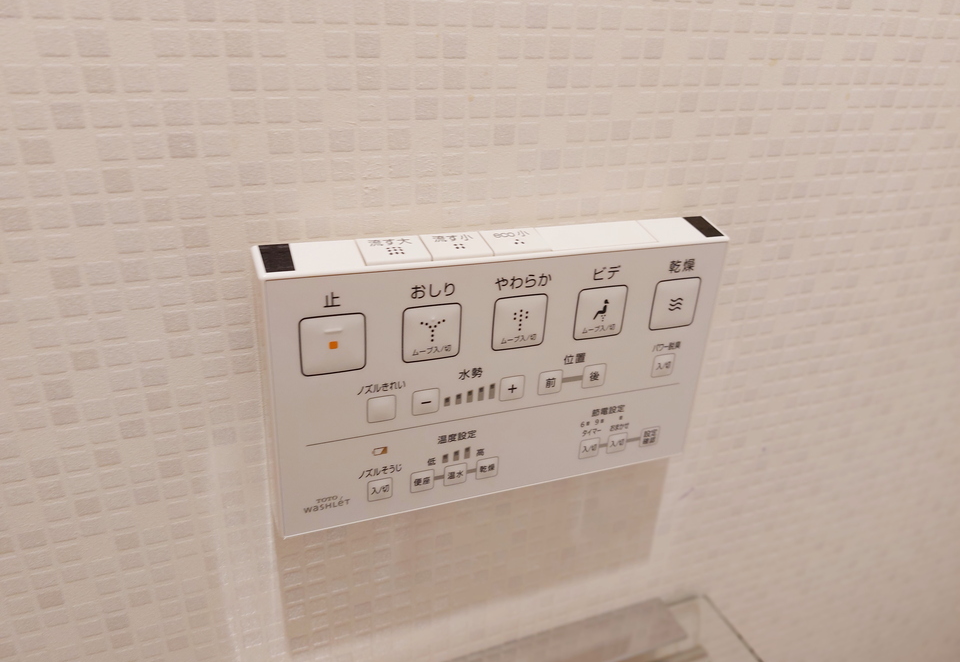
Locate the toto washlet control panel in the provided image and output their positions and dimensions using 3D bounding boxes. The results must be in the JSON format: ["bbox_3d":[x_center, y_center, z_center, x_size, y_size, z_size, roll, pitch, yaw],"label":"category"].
[{"bbox_3d":[0.011,0.016,0.290,0.198,0.117,0.021,-7,27,-21],"label":"toto washlet control panel"}]

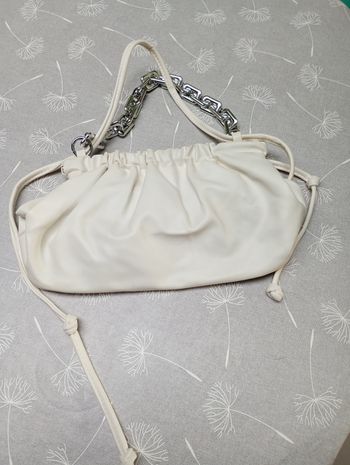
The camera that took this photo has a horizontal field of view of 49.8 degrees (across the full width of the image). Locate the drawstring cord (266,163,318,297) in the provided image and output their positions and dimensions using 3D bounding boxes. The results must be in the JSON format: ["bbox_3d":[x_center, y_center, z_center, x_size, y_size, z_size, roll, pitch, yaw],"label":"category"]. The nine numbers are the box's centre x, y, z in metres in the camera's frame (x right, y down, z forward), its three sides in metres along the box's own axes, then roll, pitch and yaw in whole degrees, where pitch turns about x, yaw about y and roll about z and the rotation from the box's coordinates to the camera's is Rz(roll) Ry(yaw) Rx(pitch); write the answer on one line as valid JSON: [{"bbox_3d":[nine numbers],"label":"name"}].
[{"bbox_3d":[0.128,-0.005,0.406,0.063,0.028,0.158,4,68,2],"label":"drawstring cord"}]

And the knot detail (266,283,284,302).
[{"bbox_3d":[0.103,0.062,0.388,0.018,0.014,0.019,4,68,2],"label":"knot detail"}]

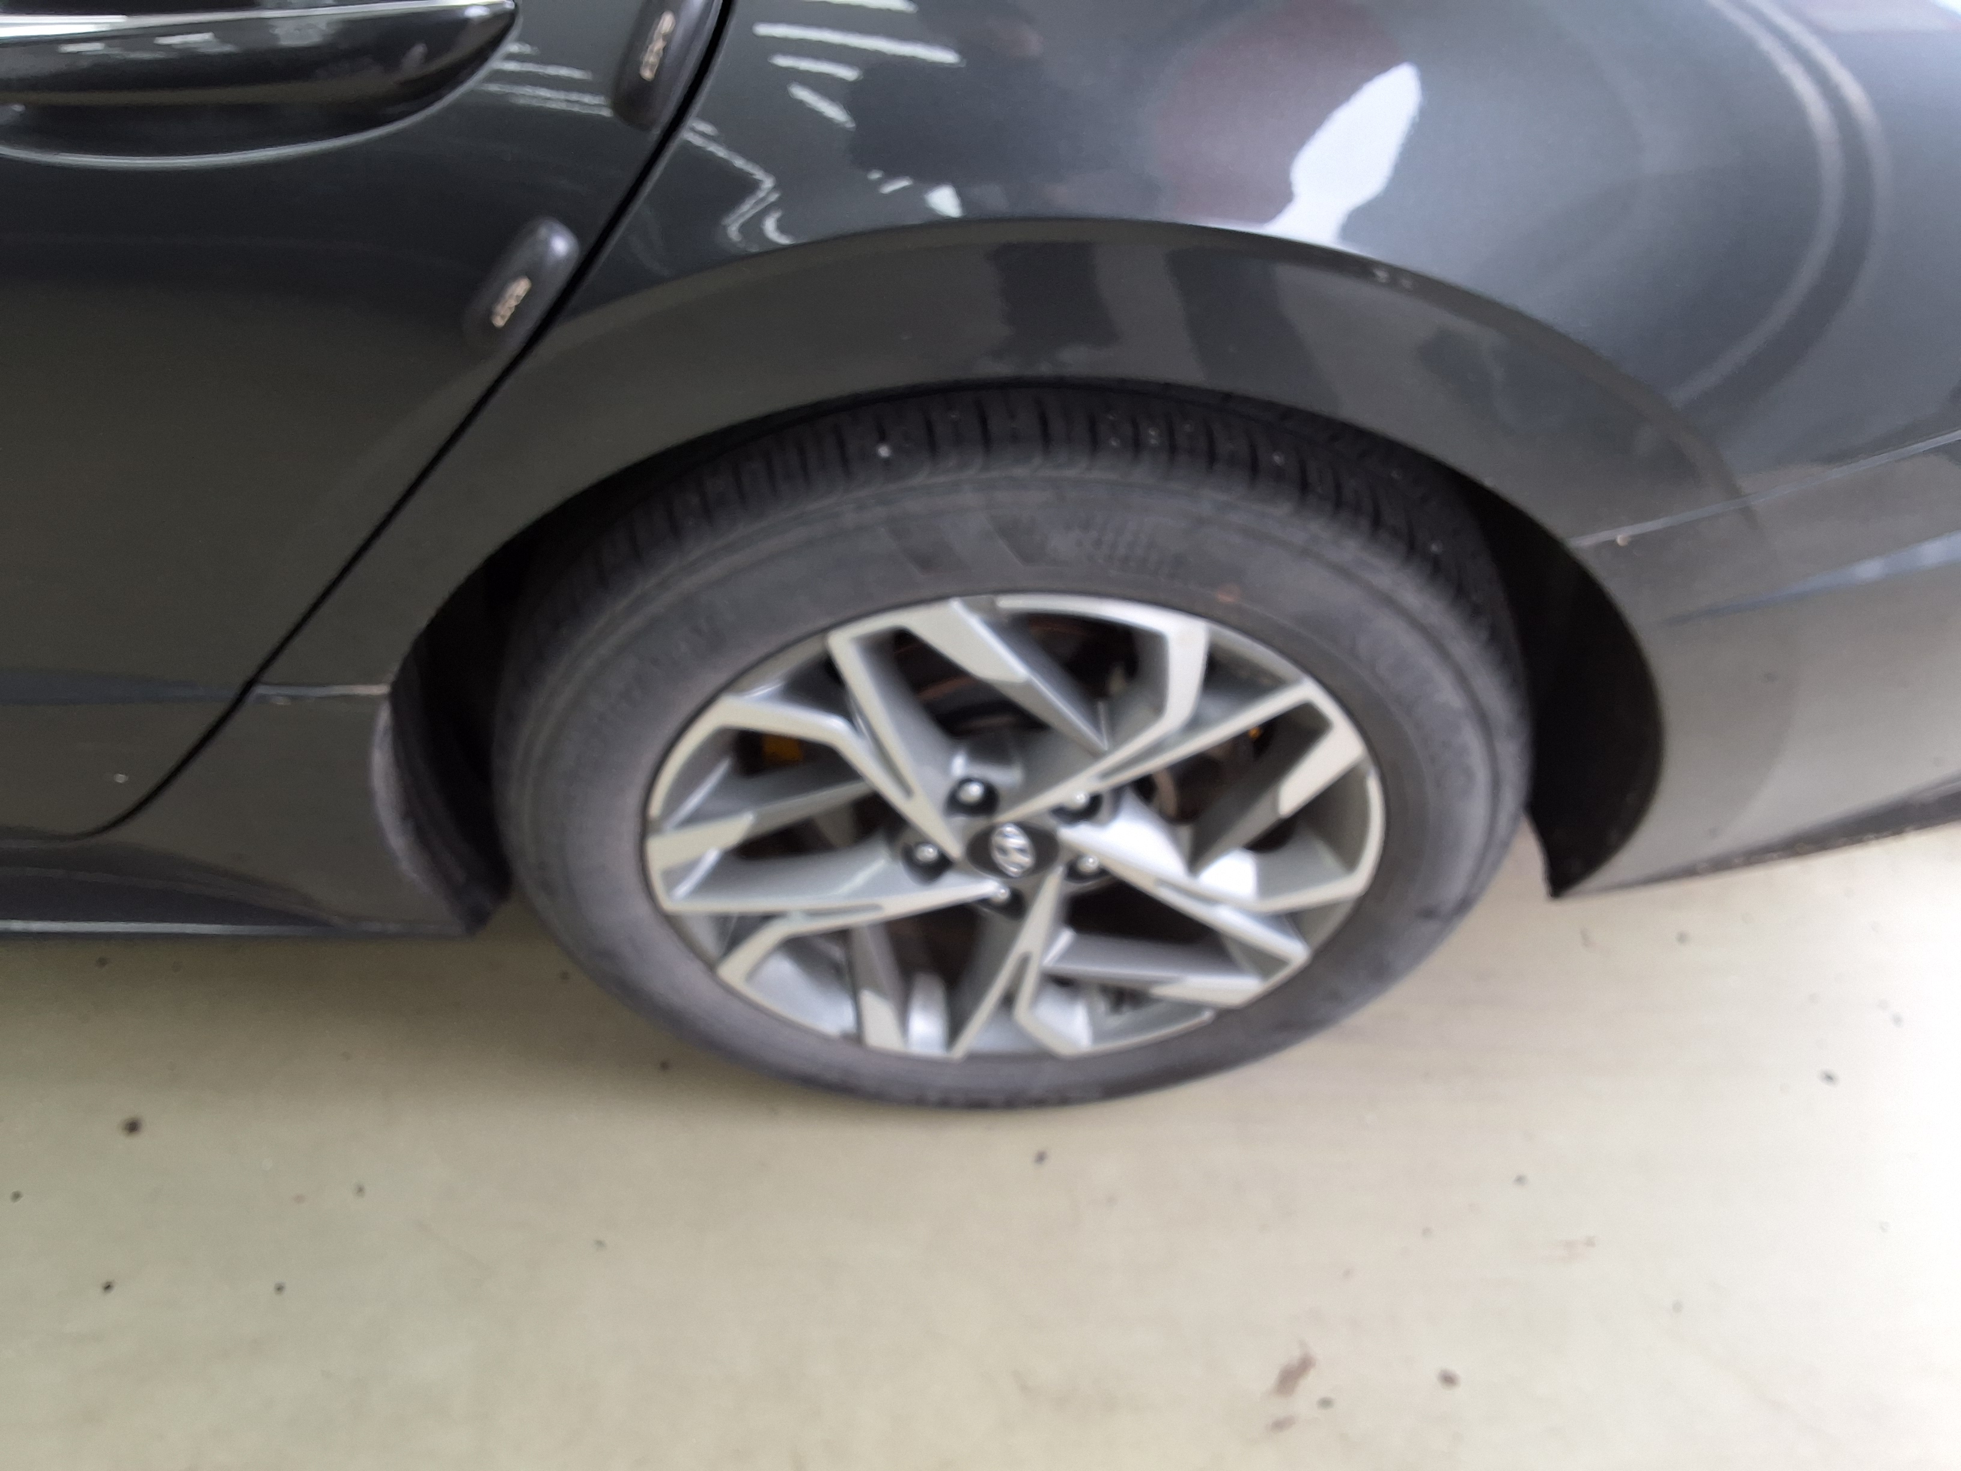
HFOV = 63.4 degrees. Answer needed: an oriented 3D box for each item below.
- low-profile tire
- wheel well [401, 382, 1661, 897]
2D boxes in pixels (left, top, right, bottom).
[{"bbox_3d":[0.020,0.014,1.086,0.668,0.662,0.222,1,47,-3],"label":"low-profile tire"},{"bbox_3d":[0.032,-0.095,0.987,0.745,0.465,0.270,1,47,-3],"label":"wheel well"}]

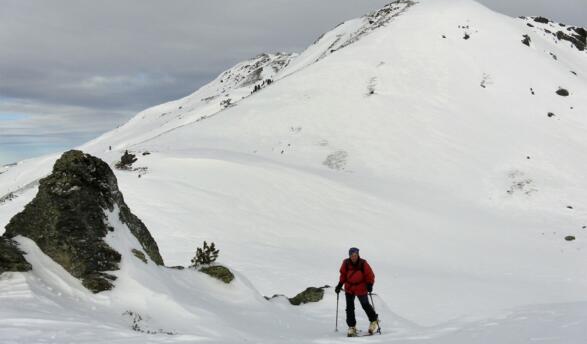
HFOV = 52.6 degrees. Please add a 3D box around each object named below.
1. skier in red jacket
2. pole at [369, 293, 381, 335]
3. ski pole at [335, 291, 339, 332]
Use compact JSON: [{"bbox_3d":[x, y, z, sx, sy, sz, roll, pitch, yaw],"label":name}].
[{"bbox_3d":[1.242,2.368,11.700,0.840,1.740,0.600,0,0,11],"label":"skier in red jacket"},{"bbox_3d":[1.619,2.792,11.725,0.070,0.919,0.070,-13,9,6],"label":"pole"},{"bbox_3d":[0.871,2.739,11.725,0.060,0.897,0.060,2,10,6],"label":"ski pole"}]

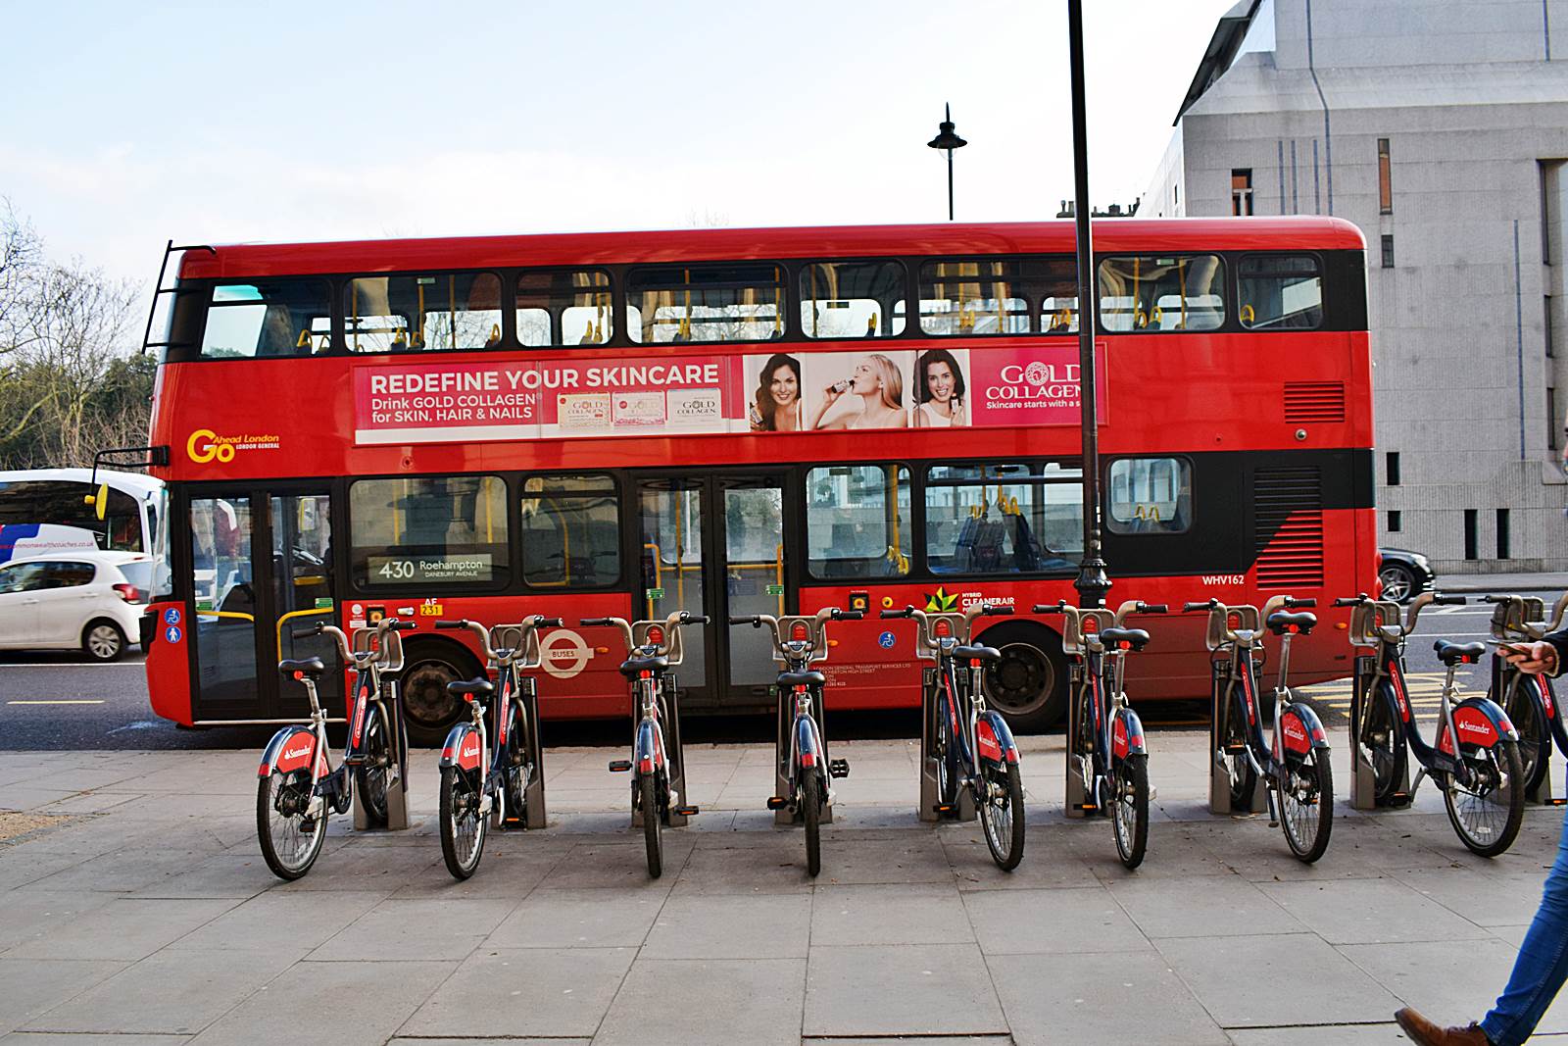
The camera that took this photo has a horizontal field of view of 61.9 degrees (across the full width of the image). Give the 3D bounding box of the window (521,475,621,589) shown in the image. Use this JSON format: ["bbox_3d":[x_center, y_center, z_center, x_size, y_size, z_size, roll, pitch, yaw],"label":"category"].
[{"bbox_3d":[-1.792,0.064,10.950,0.807,0.937,0.060,-2,-1,0],"label":"window"}]

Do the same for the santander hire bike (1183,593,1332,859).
[{"bbox_3d":[2.321,0.927,6.241,0.660,1.120,1.800,-2,0,5],"label":"santander hire bike"}]

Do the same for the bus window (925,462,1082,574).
[{"bbox_3d":[1.874,-0.041,10.950,1.351,0.918,0.060,-2,-1,0],"label":"bus window"}]

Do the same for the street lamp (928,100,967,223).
[{"bbox_3d":[3.297,-3.270,25.252,0.780,9.700,0.780,-2,-1,0],"label":"street lamp"}]

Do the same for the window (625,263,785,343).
[{"bbox_3d":[-0.662,-1.841,10.950,1.318,0.642,0.060,-2,-1,0],"label":"window"}]

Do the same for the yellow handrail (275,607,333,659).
[{"bbox_3d":[-4.040,0.950,11.020,0.486,0.485,0.070,-2,-1,0],"label":"yellow handrail"}]

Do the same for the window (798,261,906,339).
[{"bbox_3d":[0.575,-1.872,10.950,0.897,0.632,0.060,-2,-1,0],"label":"window"}]

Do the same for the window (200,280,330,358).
[{"bbox_3d":[-4.268,-1.679,10.791,1.062,0.615,0.060,-2,1,-1],"label":"window"}]

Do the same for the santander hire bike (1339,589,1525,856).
[{"bbox_3d":[3.094,0.906,6.270,0.660,1.120,1.800,-2,0,2],"label":"santander hire bike"}]

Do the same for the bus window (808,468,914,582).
[{"bbox_3d":[0.616,-0.005,10.858,0.869,0.931,0.060,-2,1,-1],"label":"bus window"}]

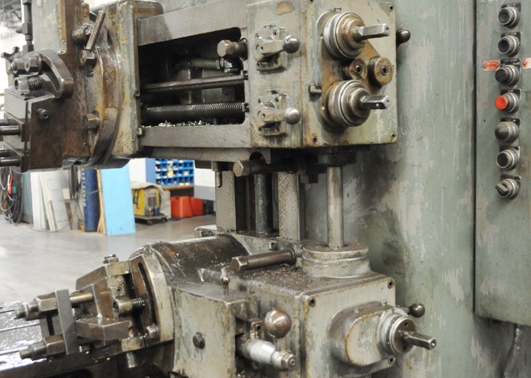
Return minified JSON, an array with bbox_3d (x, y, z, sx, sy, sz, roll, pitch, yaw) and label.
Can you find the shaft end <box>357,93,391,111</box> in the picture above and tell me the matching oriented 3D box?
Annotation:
[{"bbox_3d":[0.167,-0.132,1.119,0.049,0.015,0.015,4,47,50],"label":"shaft end"}]

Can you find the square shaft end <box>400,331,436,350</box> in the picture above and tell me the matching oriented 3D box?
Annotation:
[{"bbox_3d":[0.258,0.253,1.219,0.015,0.015,0.049,-22,16,-37],"label":"square shaft end"}]

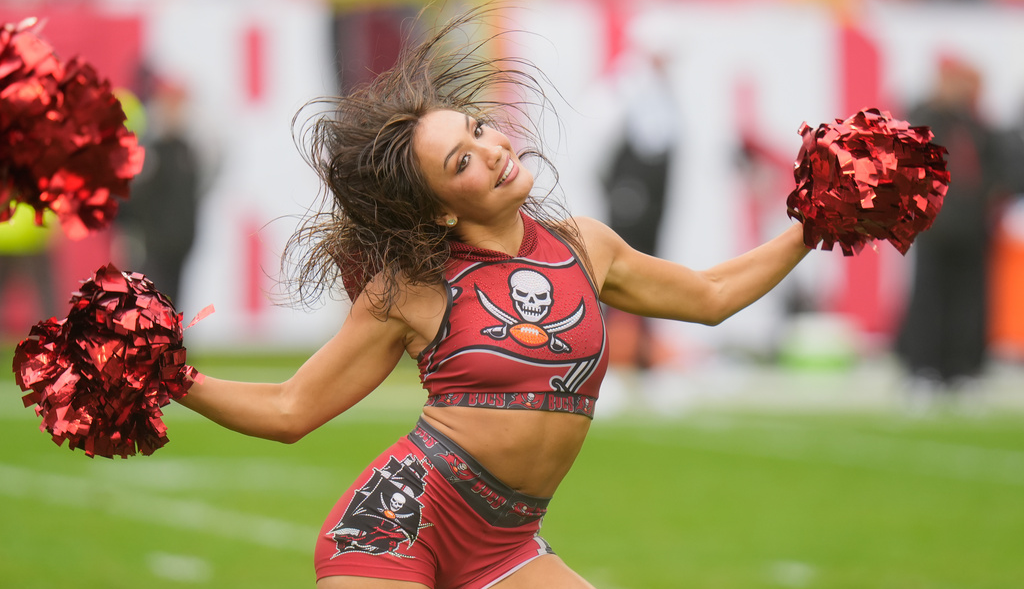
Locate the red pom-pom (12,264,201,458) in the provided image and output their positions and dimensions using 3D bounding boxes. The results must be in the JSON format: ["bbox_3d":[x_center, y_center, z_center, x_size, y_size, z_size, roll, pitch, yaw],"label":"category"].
[{"bbox_3d":[-0.639,0.105,17.900,0.290,0.300,0.280,0,1,0],"label":"red pom-pom"}]

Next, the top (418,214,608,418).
[{"bbox_3d":[0.002,0.033,18.000,0.300,0.325,0.240,3,-4,-20],"label":"top"}]

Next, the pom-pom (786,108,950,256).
[{"bbox_3d":[0.567,-0.178,18.100,0.260,0.240,0.250,0,1,0],"label":"pom-pom"}]

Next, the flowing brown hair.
[{"bbox_3d":[-0.120,-0.214,18.050,0.470,0.490,0.360,0,1,-15],"label":"flowing brown hair"}]

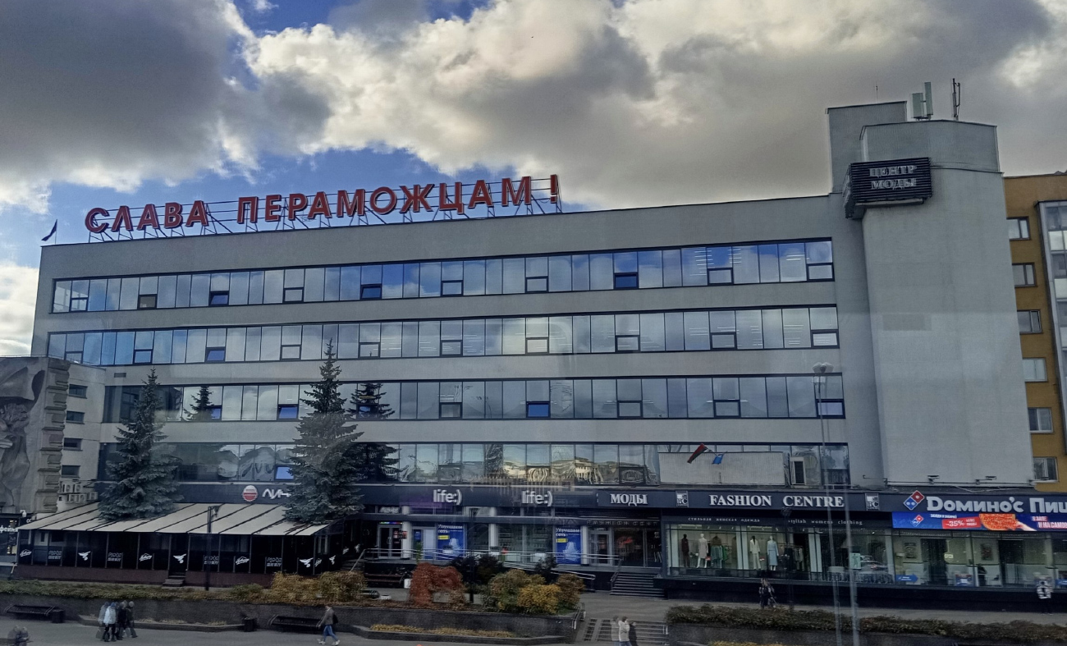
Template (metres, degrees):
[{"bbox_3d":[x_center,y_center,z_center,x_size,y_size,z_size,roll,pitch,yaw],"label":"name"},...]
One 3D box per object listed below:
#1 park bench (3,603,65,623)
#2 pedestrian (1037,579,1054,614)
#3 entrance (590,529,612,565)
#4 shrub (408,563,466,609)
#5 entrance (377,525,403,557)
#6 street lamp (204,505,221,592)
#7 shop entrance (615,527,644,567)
[{"bbox_3d":[-25.242,14.555,43.449,2.650,0.750,0.750,-2,-10,13],"label":"park bench"},{"bbox_3d":[25.575,13.685,43.215,0.600,1.690,0.520,-2,-10,13],"label":"pedestrian"},{"bbox_3d":[3.843,12.852,49.333,1.380,2.100,0.200,-2,-10,13],"label":"entrance"},{"bbox_3d":[-4.634,12.477,41.120,2.400,2.000,1.900,-2,-10,13],"label":"shrub"},{"bbox_3d":[-9.577,14.564,57.550,1.840,2.158,0.300,-2,-10,13],"label":"entrance"},{"bbox_3d":[-17.623,12.342,47.305,0.700,4.540,0.350,-2,-10,13],"label":"street lamp"},{"bbox_3d":[5.997,13.982,53.866,1.770,2.298,0.300,-2,-10,13],"label":"shop entrance"}]

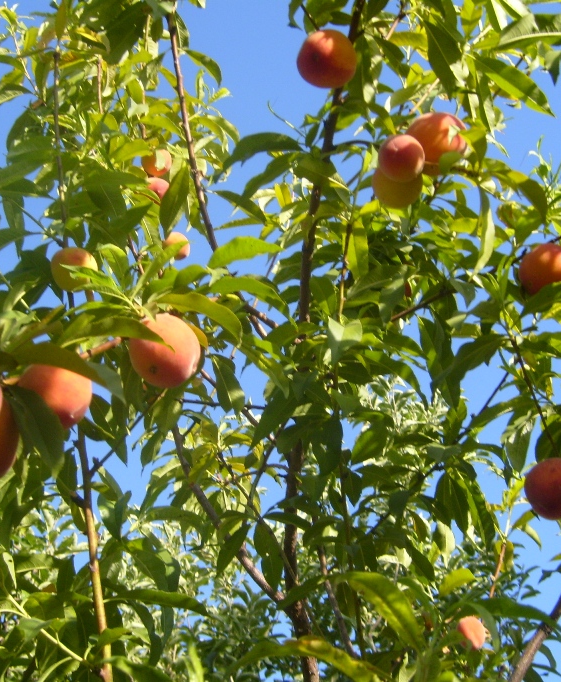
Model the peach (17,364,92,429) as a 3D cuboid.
[{"bbox_3d":[-0.201,0.048,0.820,0.067,0.065,0.067,0,-22,0],"label":"peach"}]

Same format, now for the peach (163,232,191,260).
[{"bbox_3d":[-0.235,-0.214,2.080,0.064,0.064,0.064,0,-22,0],"label":"peach"}]

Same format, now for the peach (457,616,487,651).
[{"bbox_3d":[0.399,0.611,1.920,0.063,0.066,0.063,0,-22,0],"label":"peach"}]

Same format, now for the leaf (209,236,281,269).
[{"bbox_3d":[-0.051,-0.130,1.350,0.110,0.037,0.035,-11,-12,-3],"label":"leaf"}]

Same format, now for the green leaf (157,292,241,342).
[{"bbox_3d":[-0.074,-0.023,0.835,0.091,0.020,0.026,25,-23,19],"label":"green leaf"}]

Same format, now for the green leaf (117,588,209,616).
[{"bbox_3d":[-0.137,0.299,1.050,0.110,0.027,0.035,11,-12,3],"label":"green leaf"}]

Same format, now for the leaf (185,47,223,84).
[{"bbox_3d":[-0.149,-0.537,1.800,0.020,0.115,0.025,-50,-23,25],"label":"leaf"}]

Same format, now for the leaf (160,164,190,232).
[{"bbox_3d":[-0.189,-0.256,1.650,0.042,0.125,0.030,21,-9,4],"label":"leaf"}]

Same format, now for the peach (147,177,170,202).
[{"bbox_3d":[-0.265,-0.330,2.000,0.058,0.058,0.058,0,-20,0],"label":"peach"}]

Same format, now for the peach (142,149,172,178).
[{"bbox_3d":[-0.268,-0.386,2.000,0.065,0.065,0.065,0,-20,0],"label":"peach"}]

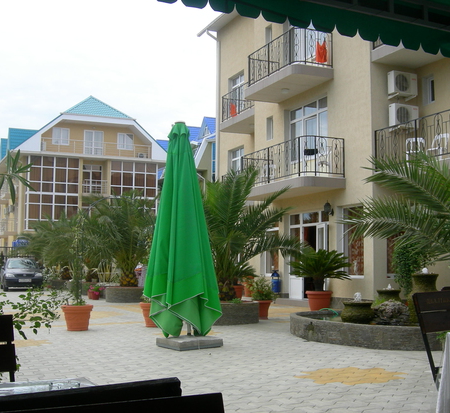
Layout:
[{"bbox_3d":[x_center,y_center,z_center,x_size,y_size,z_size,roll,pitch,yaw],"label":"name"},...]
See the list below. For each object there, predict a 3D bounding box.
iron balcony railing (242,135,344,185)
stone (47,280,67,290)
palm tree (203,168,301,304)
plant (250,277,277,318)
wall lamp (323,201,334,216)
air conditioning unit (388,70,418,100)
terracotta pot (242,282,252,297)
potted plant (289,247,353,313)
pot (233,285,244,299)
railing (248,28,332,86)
[{"bbox_3d":[1.836,-1.127,19.711,1.140,1.010,3.850,3,-6,-23],"label":"iron balcony railing"},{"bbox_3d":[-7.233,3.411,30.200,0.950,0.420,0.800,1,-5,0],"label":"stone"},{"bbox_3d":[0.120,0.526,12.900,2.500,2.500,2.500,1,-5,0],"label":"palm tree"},{"bbox_3d":[0.787,1.871,14.300,0.540,0.900,0.540,1,-5,0],"label":"plant"},{"bbox_3d":[2.733,0.073,18.533,0.320,0.420,0.220,3,-6,-23],"label":"wall lamp"},{"bbox_3d":[4.416,-3.030,17.362,0.750,0.550,0.260,3,-6,-23],"label":"air conditioning unit"},{"bbox_3d":[0.732,2.596,21.800,0.440,0.450,0.440,1,-5,0],"label":"terracotta pot"},{"bbox_3d":[2.264,1.776,16.767,1.400,1.500,1.400,1,-5,0],"label":"potted plant"},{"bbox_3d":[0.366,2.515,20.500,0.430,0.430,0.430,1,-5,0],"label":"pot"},{"bbox_3d":[1.826,-4.147,20.074,1.130,0.980,2.900,3,-6,-23],"label":"railing"}]

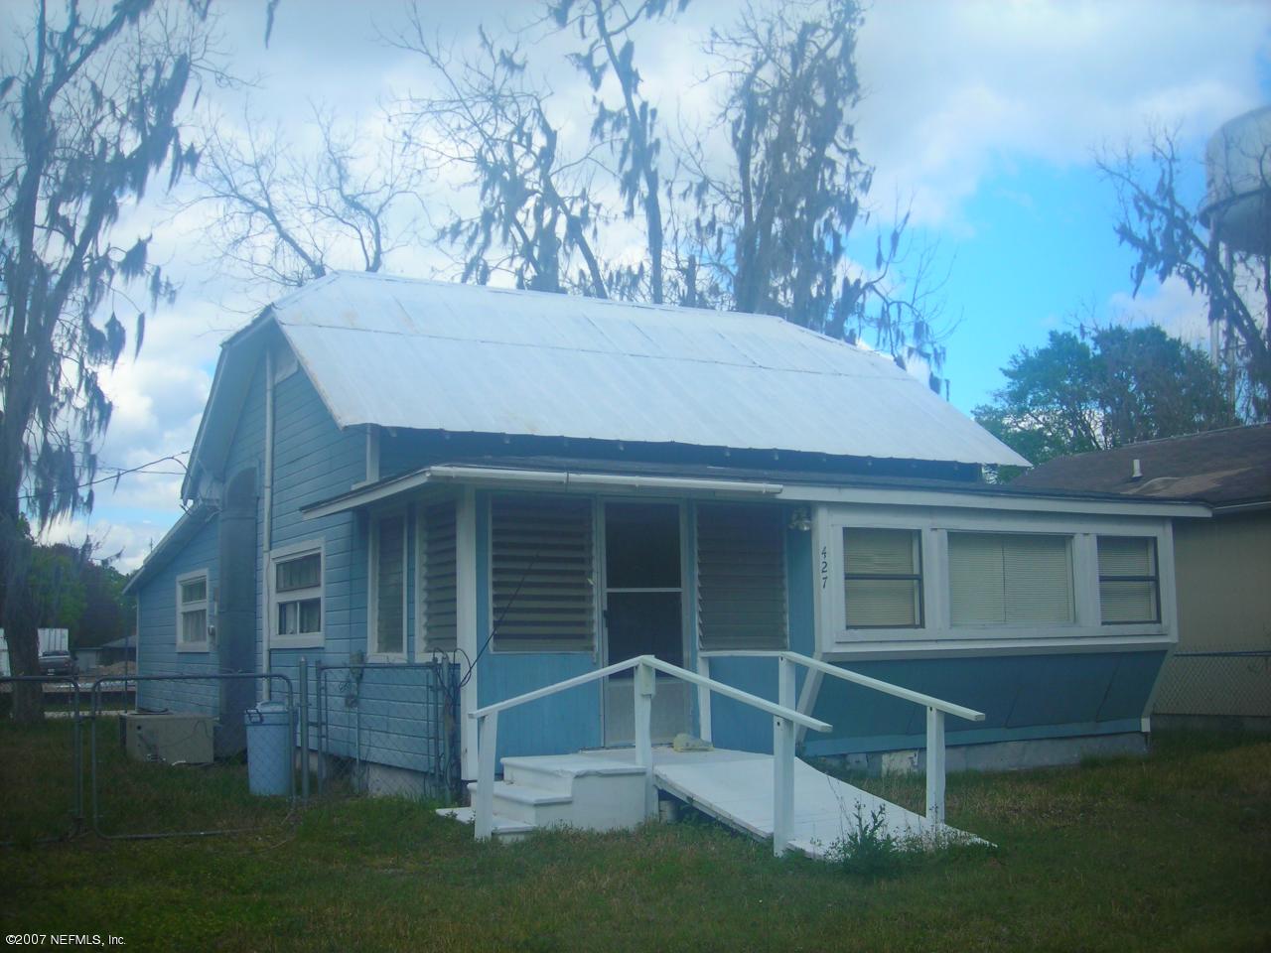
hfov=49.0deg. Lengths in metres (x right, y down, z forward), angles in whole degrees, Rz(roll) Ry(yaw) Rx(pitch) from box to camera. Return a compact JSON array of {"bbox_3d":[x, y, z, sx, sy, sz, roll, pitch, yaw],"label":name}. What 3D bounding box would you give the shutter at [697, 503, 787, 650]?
[{"bbox_3d":[0.960,0.908,12.455,0.952,1.293,0.083,3,-8,-29],"label":"shutter"}]

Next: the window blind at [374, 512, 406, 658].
[{"bbox_3d":[-2.191,0.968,12.526,0.073,1.243,0.780,3,-8,-29],"label":"window blind"}]

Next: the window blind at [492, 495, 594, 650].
[{"bbox_3d":[-0.762,0.805,11.497,0.936,1.269,0.083,3,-8,-29],"label":"window blind"}]

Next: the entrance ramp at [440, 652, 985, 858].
[{"bbox_3d":[0.257,1.846,9.693,2.725,1.227,3.713,3,-8,-29],"label":"entrance ramp"}]

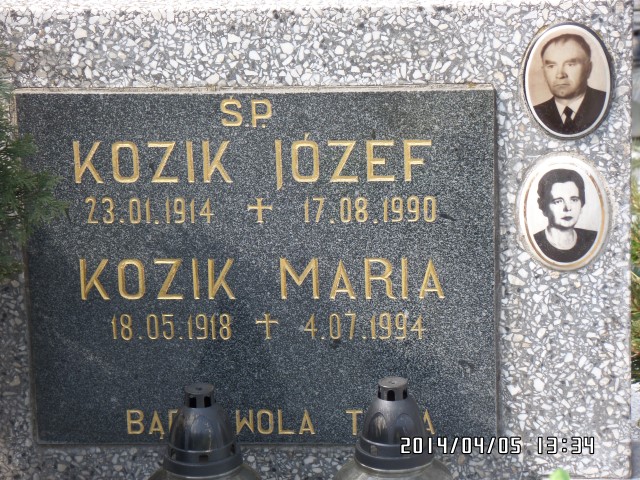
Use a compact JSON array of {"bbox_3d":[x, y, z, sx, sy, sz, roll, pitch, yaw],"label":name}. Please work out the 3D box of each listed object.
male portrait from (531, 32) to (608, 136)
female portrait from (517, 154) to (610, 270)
[{"bbox_3d":[0.249,-0.156,2.603,0.080,0.108,0.010,0,16,5],"label":"male portrait"},{"bbox_3d":[0.247,-0.028,2.644,0.092,0.122,0.013,0,16,5],"label":"female portrait"}]

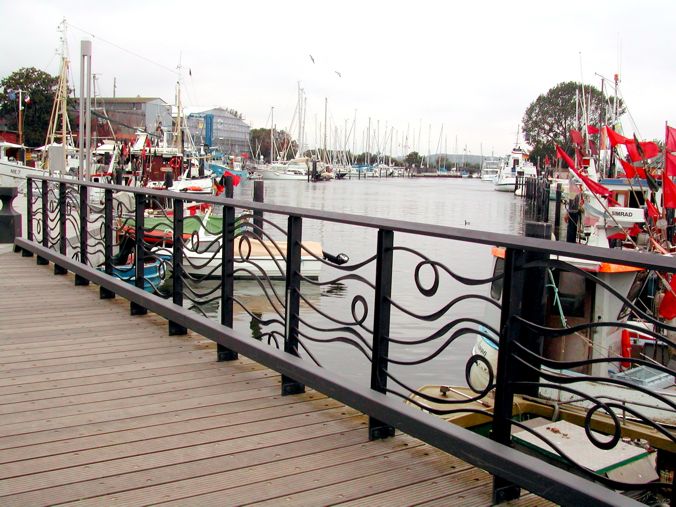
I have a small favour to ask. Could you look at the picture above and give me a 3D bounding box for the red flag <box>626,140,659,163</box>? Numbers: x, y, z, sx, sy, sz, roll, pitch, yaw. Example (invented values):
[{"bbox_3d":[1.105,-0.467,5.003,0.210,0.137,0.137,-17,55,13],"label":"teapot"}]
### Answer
[{"bbox_3d":[5.558,-1.856,13.500,0.610,0.410,0.120,2,7,0],"label":"red flag"}]

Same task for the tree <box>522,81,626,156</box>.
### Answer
[{"bbox_3d":[36.971,-20.181,117.000,14.800,13.200,14.000,4,7,17],"label":"tree"}]

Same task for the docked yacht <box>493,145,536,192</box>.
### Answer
[{"bbox_3d":[23.613,-11.339,99.000,4.100,6.000,9.000,5,8,22],"label":"docked yacht"}]

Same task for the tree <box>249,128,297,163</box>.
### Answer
[{"bbox_3d":[-14.563,-23.346,165.000,10.600,8.600,9.500,2,7,0],"label":"tree"}]

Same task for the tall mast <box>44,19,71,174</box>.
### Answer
[{"bbox_3d":[-18.078,-10.026,48.000,1.600,10.300,1.600,-1,7,-24],"label":"tall mast"}]

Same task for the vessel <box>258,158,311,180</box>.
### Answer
[{"bbox_3d":[-10.093,-16.036,140.000,9.400,4.300,3.200,1,7,-9],"label":"vessel"}]

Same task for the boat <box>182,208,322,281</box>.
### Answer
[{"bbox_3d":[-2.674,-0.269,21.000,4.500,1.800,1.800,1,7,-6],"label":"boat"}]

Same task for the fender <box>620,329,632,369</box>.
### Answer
[{"bbox_3d":[4.354,1.441,11.200,0.160,0.580,0.160,4,7,17],"label":"fender"}]

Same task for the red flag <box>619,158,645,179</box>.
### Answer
[{"bbox_3d":[5.357,-1.546,13.500,0.500,0.370,0.120,2,7,0],"label":"red flag"}]

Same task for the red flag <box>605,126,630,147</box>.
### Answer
[{"bbox_3d":[5.594,-2.333,14.800,0.480,0.370,0.140,4,7,17],"label":"red flag"}]

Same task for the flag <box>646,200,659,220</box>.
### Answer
[{"bbox_3d":[5.933,-0.811,14.000,0.220,0.360,0.120,4,7,17],"label":"flag"}]

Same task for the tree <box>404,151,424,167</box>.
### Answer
[{"bbox_3d":[23.194,-28.561,225.000,5.600,5.000,5.600,2,7,0],"label":"tree"}]

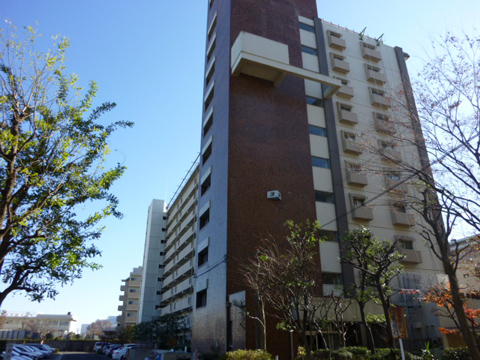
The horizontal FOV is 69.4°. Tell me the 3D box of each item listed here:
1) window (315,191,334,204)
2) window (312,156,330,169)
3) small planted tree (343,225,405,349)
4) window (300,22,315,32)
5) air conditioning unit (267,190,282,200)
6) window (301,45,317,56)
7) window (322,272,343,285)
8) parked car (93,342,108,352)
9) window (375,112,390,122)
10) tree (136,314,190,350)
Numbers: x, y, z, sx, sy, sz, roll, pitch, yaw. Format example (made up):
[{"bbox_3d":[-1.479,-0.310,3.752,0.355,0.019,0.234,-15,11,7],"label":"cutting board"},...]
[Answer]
[{"bbox_3d":[6.252,1.291,25.501,1.640,0.840,0.150,9,-26,-20],"label":"window"},{"bbox_3d":[6.248,-1.341,26.664,1.600,0.850,0.150,9,-26,-20],"label":"window"},{"bbox_3d":[5.020,4.375,12.941,2.400,5.400,2.200,-8,-25,18],"label":"small planted tree"},{"bbox_3d":[6.319,-14.185,32.379,1.540,0.660,0.150,9,-26,-20],"label":"window"},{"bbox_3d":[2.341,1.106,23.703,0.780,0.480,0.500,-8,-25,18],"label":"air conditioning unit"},{"bbox_3d":[6.293,-11.664,31.252,1.580,0.760,0.150,9,-26,-20],"label":"window"},{"bbox_3d":[6.201,6.595,23.132,1.600,0.730,0.150,9,-26,-20],"label":"window"},{"bbox_3d":[-20.624,26.363,54.587,4.400,1.600,1.700,15,-28,-31],"label":"parked car"},{"bbox_3d":[13.037,-5.520,31.492,1.470,0.950,0.150,9,-26,-20],"label":"window"},{"bbox_3d":[-9.030,17.811,40.327,5.000,4.050,6.000,9,-26,-20],"label":"tree"}]

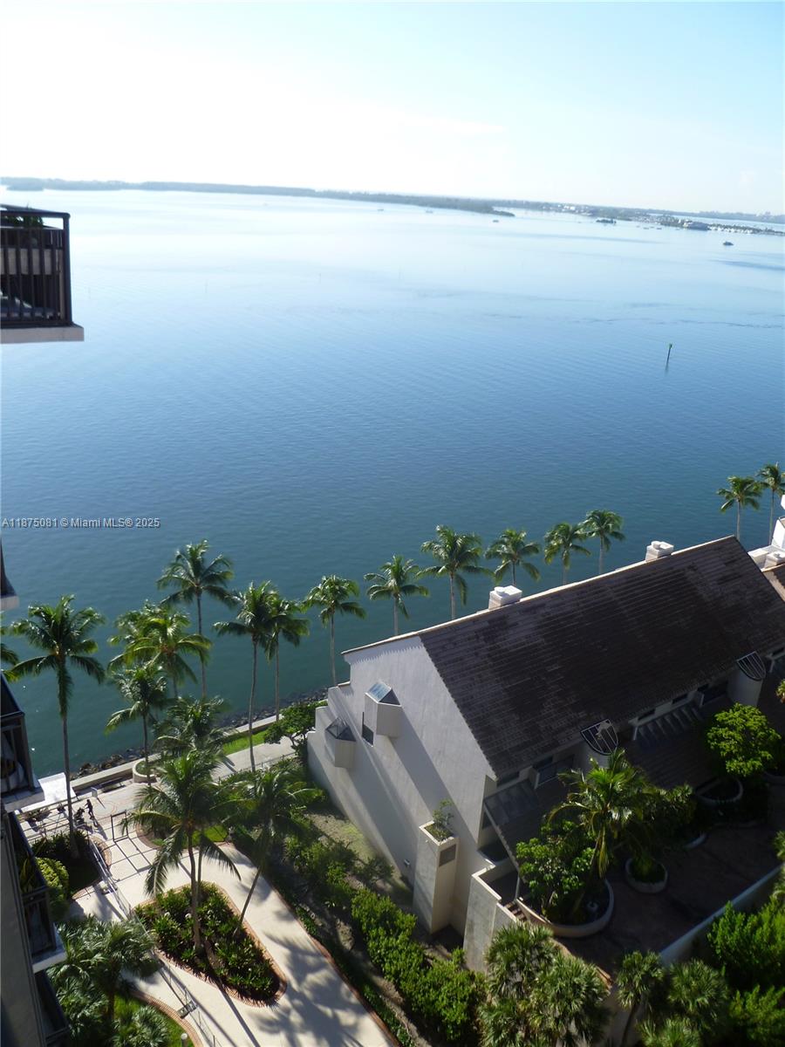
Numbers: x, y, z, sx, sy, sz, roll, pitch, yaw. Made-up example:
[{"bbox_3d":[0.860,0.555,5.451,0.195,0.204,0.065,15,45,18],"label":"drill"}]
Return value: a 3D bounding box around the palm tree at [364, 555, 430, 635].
[{"bbox_3d":[0.153,9.465,76.190,5.860,13.500,5.860,3,21,0],"label":"palm tree"}]

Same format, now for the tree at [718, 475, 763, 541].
[{"bbox_3d":[42.107,0.750,104.682,5.520,12.880,5.520,3,21,0],"label":"tree"}]

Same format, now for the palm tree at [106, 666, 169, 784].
[{"bbox_3d":[-17.609,15.247,59.705,4.330,11.260,4.330,3,21,0],"label":"palm tree"}]

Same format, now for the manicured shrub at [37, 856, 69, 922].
[{"bbox_3d":[-22.002,23.135,53.692,2.500,2.300,2.500,3,21,0],"label":"manicured shrub"}]

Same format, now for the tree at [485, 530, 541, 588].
[{"bbox_3d":[11.630,7.121,84.063,5.450,13.200,5.450,3,21,0],"label":"tree"}]

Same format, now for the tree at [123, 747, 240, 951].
[{"bbox_3d":[-11.549,18.826,47.881,6.180,13.570,6.180,3,21,0],"label":"tree"}]

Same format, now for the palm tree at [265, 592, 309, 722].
[{"bbox_3d":[-8.784,11.701,68.302,3.850,12.430,3.850,3,21,0],"label":"palm tree"}]

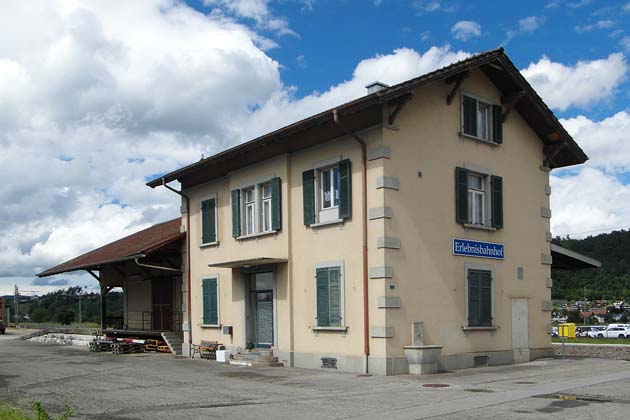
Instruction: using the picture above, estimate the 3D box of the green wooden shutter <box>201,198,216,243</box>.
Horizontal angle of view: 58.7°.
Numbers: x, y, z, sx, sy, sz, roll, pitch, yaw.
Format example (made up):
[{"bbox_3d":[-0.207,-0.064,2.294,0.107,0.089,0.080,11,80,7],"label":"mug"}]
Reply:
[{"bbox_3d":[-4.566,0.506,23.964,0.080,1.898,1.262,8,-13,-37],"label":"green wooden shutter"}]

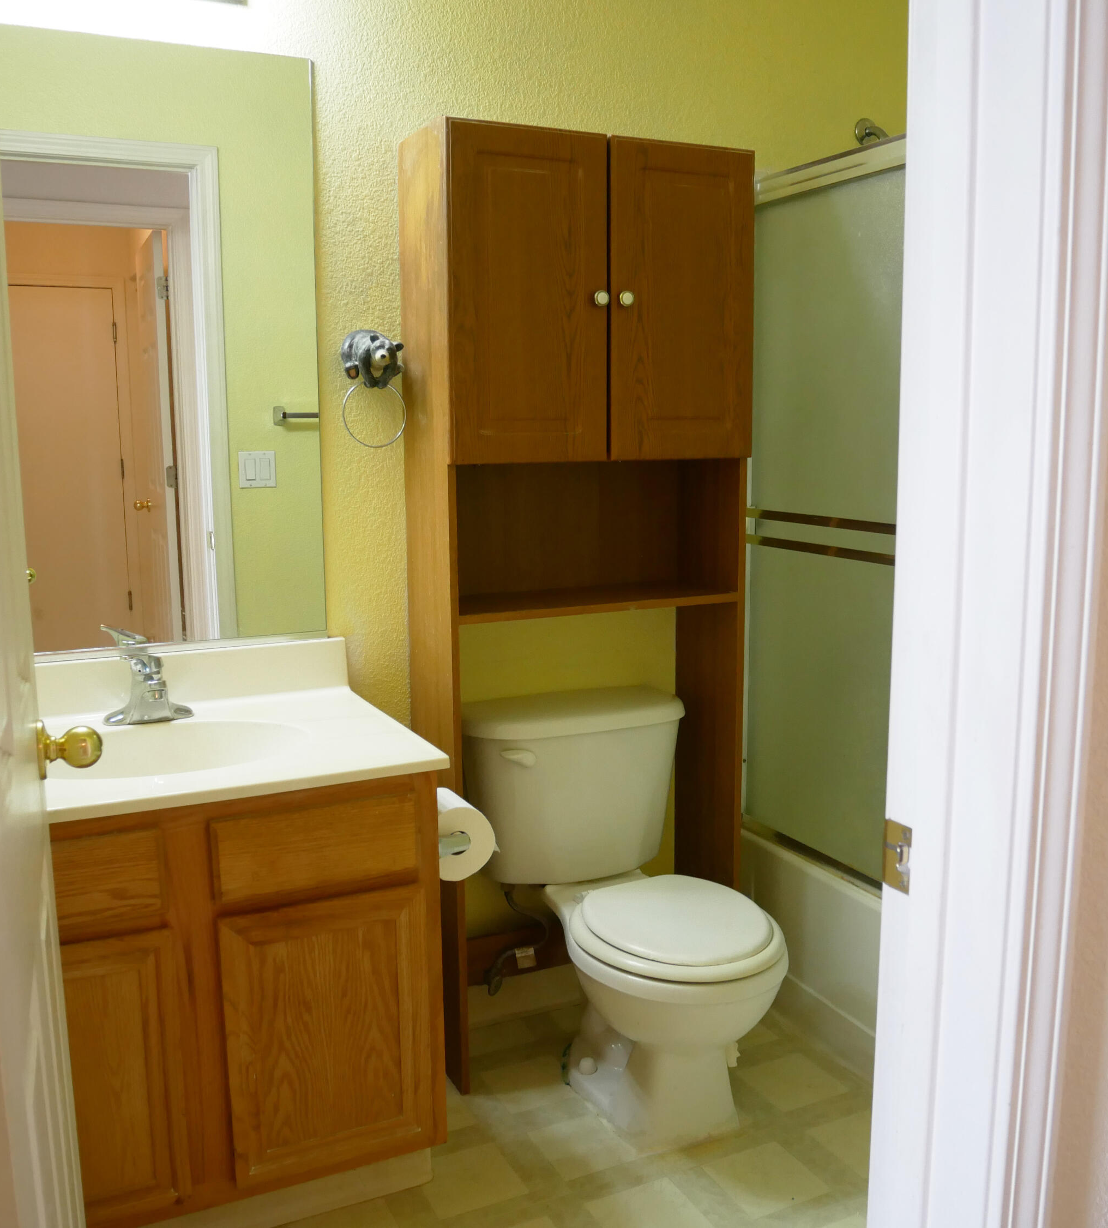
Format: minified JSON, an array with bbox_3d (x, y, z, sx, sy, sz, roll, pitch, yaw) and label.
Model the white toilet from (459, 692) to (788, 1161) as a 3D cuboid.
[{"bbox_3d":[0.160,0.574,2.187,0.472,0.732,0.706,-5,10,-26],"label":"white toilet"}]

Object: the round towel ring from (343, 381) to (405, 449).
[{"bbox_3d":[-0.341,-0.377,2.150,0.124,0.124,0.008,-5,10,-26],"label":"round towel ring"}]

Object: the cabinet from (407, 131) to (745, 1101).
[{"bbox_3d":[0.059,0.006,2.318,0.651,1.815,0.258,-5,10,-26],"label":"cabinet"}]

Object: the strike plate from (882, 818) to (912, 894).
[{"bbox_3d":[0.292,0.205,0.959,0.007,0.058,0.032,-5,10,-26],"label":"strike plate"}]

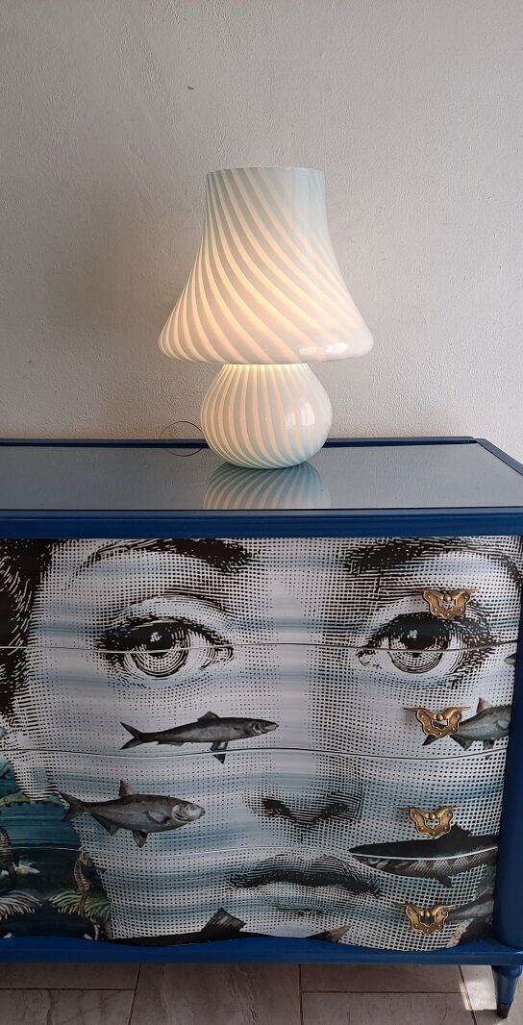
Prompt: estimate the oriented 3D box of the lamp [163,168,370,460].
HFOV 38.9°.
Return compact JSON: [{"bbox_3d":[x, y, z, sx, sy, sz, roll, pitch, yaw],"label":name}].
[{"bbox_3d":[0.007,-0.306,1.212,0.348,0.451,0.348,0,17,1],"label":"lamp"}]

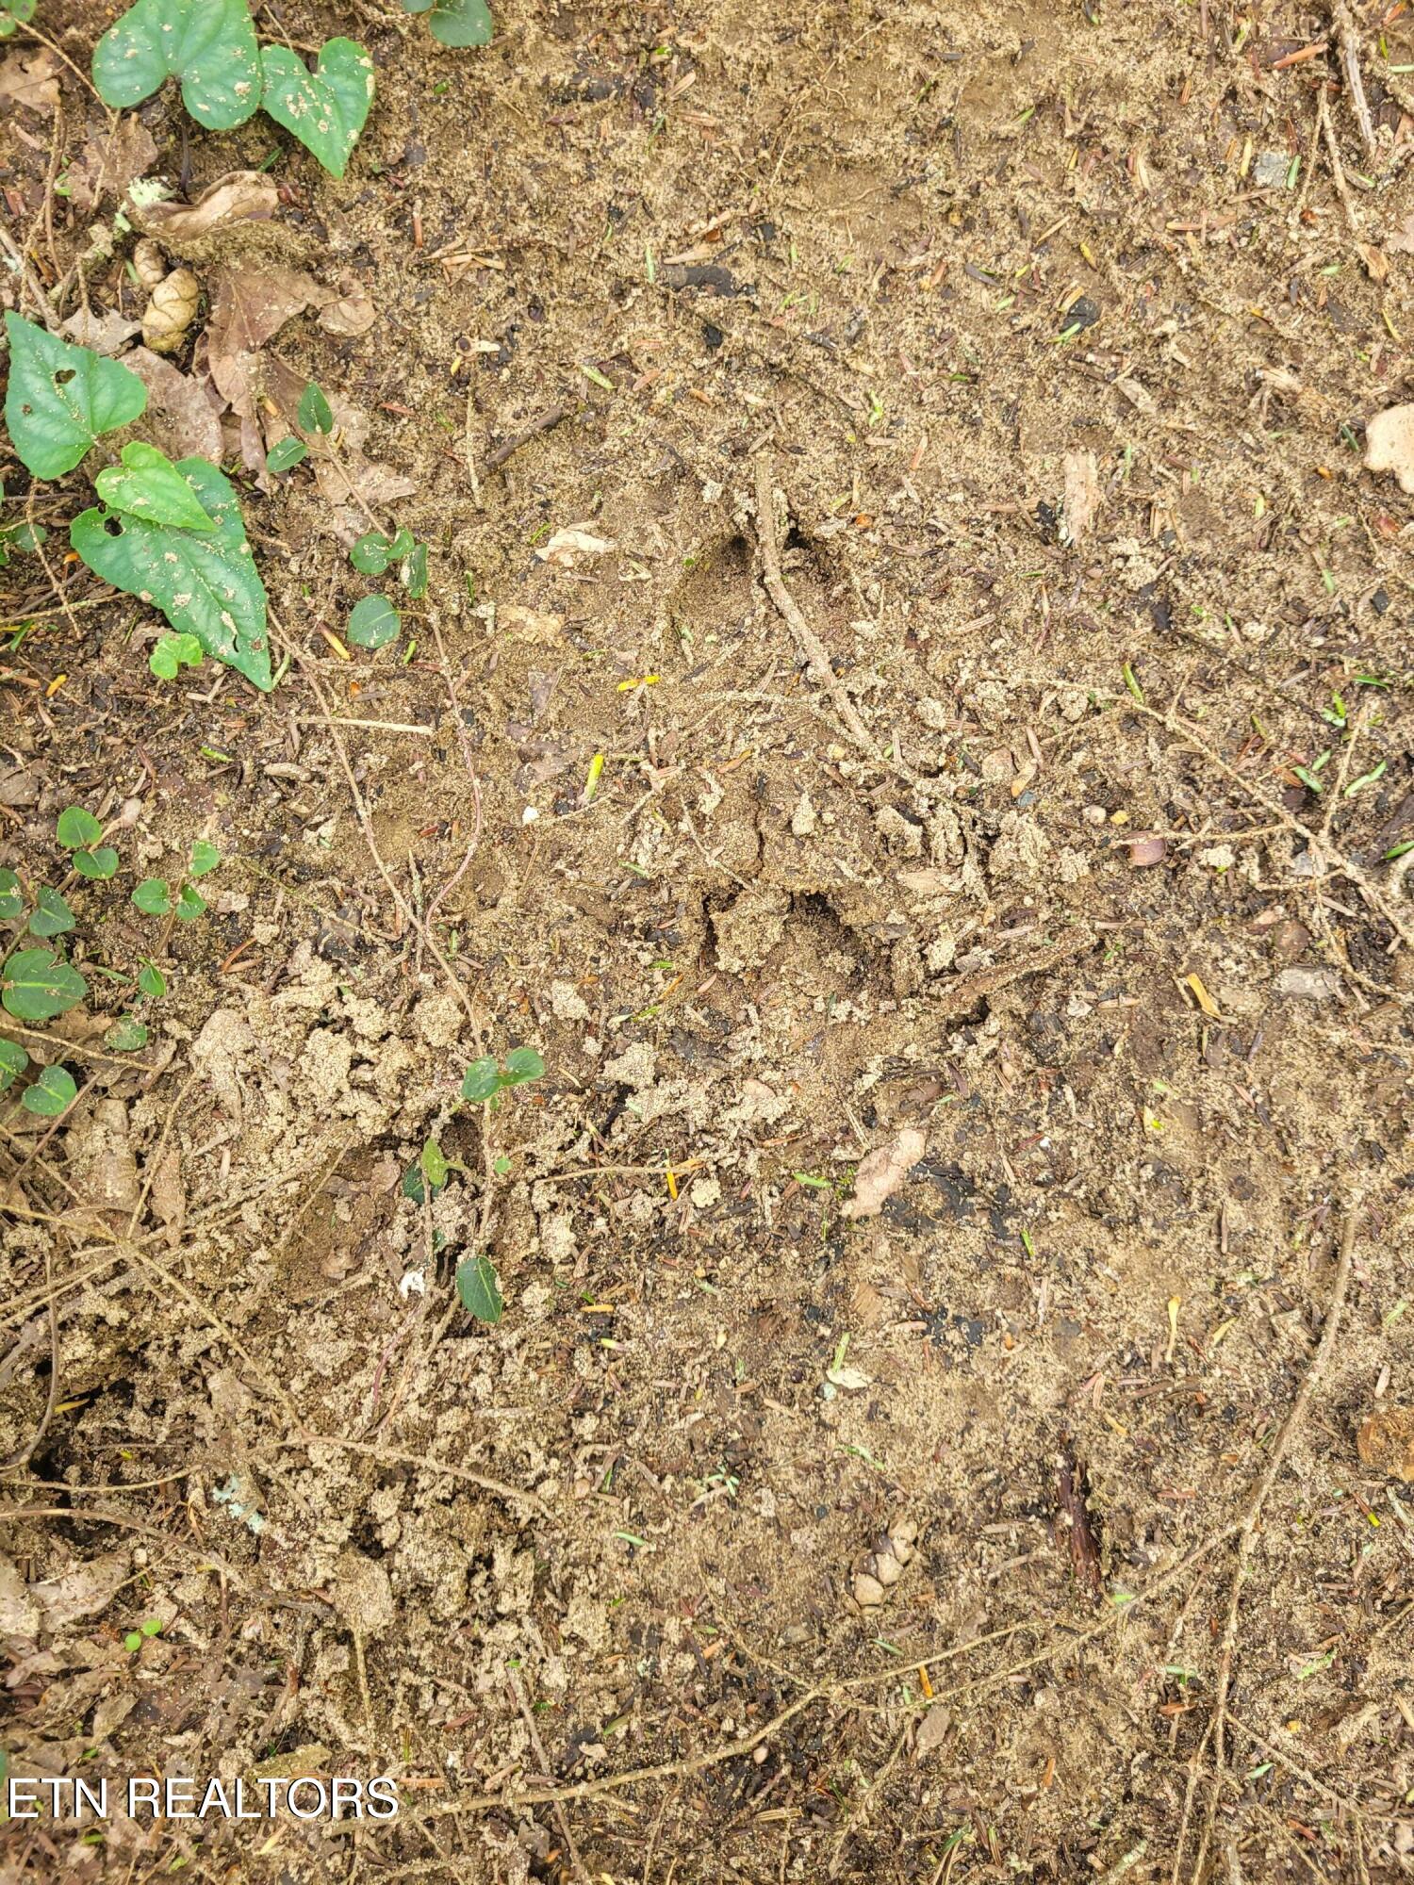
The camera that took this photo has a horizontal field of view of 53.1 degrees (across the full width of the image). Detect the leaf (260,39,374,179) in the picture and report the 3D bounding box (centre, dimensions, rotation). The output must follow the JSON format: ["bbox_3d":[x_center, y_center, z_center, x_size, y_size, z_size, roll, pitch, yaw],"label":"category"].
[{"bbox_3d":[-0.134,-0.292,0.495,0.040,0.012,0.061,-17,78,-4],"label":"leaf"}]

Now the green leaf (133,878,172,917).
[{"bbox_3d":[-0.226,-0.018,0.575,0.016,0.005,0.015,5,80,1],"label":"green leaf"}]

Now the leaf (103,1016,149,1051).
[{"bbox_3d":[-0.224,0.035,0.548,0.016,0.005,0.015,-15,79,-3],"label":"leaf"}]

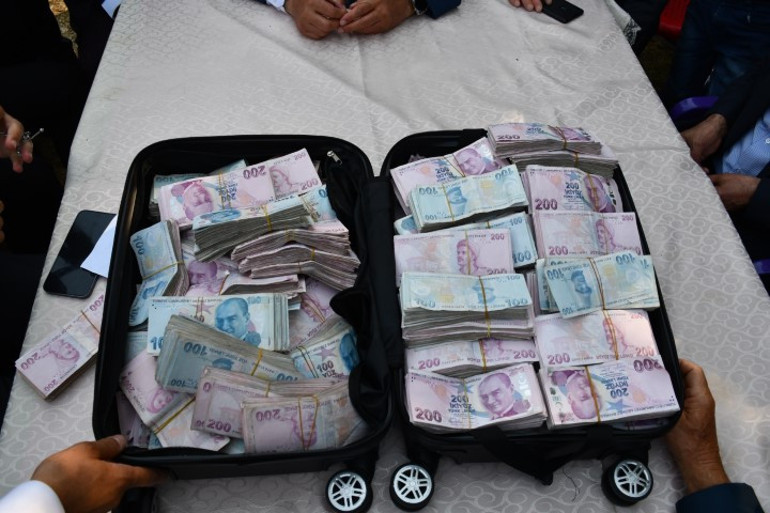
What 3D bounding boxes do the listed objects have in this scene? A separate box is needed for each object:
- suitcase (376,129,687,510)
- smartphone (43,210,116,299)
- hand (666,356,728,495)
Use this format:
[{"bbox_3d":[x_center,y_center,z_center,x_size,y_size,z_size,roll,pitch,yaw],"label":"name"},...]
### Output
[{"bbox_3d":[0.179,0.058,0.804,0.355,0.105,0.545,-2,59,-3],"label":"suitcase"},{"bbox_3d":[-0.458,-0.005,0.882,0.072,0.008,0.147,7,59,3],"label":"smartphone"},{"bbox_3d":[0.382,0.213,0.720,0.078,0.080,0.165,5,59,2],"label":"hand"}]

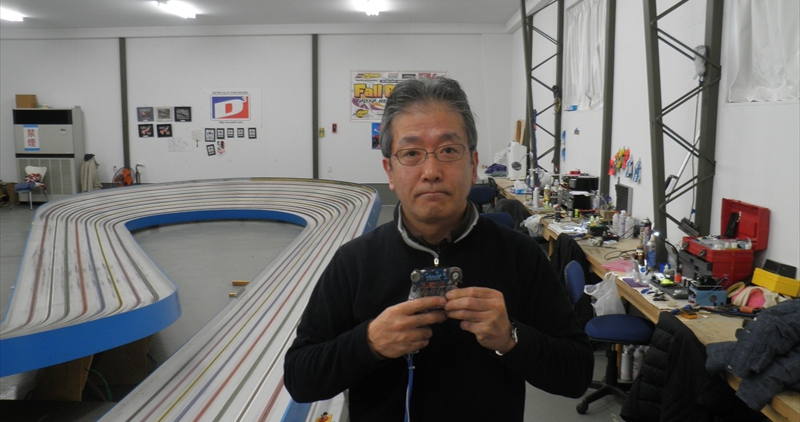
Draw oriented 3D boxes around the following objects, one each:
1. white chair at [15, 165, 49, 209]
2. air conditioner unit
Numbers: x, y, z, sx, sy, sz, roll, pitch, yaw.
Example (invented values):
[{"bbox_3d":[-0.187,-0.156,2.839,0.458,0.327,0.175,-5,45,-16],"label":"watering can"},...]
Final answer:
[{"bbox_3d":[-6.608,-0.433,11.588,0.470,0.770,0.510,2,8,13],"label":"white chair"},{"bbox_3d":[-6.664,-1.052,12.331,1.120,1.810,0.370,1,8,1],"label":"air conditioner unit"}]

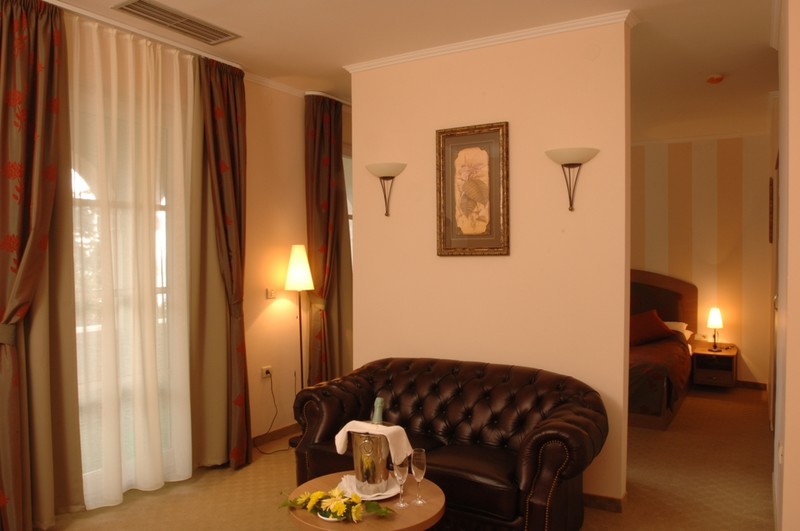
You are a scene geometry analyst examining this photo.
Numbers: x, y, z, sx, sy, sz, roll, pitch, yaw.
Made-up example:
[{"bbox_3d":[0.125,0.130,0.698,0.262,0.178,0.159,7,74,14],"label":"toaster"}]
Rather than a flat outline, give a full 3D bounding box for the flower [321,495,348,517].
[{"bbox_3d":[-0.244,0.899,2.070,0.100,0.058,0.075,0,1,3],"label":"flower"}]

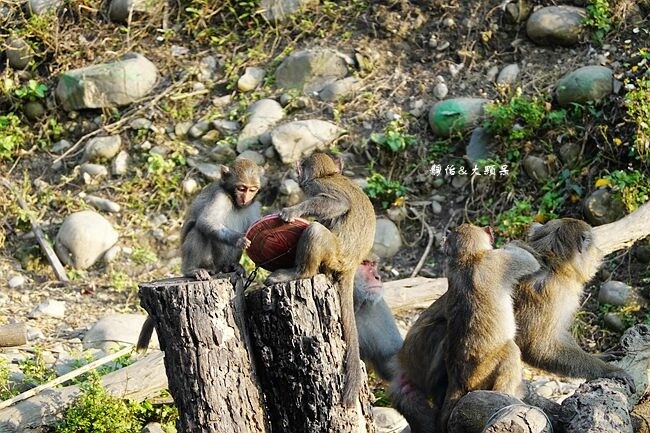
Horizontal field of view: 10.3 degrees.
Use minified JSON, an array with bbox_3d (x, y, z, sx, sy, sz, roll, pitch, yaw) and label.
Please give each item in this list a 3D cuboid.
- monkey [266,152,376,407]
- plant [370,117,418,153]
[{"bbox_3d":[-0.012,0.171,9.800,0.300,0.660,0.210,4,7,37],"label":"monkey"},{"bbox_3d":[0.251,-0.296,13.200,0.165,0.115,0.140,0,6,0],"label":"plant"}]

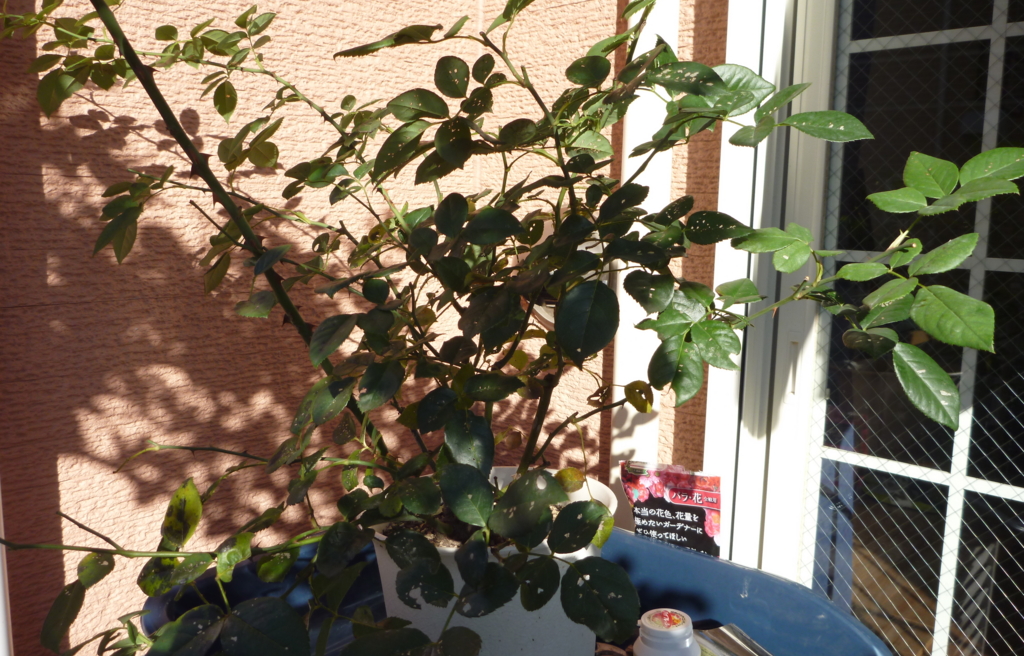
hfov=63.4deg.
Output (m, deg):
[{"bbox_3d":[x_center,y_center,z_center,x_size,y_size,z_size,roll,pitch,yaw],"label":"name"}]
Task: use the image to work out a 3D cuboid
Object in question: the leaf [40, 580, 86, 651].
[{"bbox_3d":[-0.430,0.277,0.799,0.025,0.068,0.012,19,-18,-27],"label":"leaf"}]

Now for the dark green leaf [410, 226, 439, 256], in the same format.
[{"bbox_3d":[-0.081,-0.081,0.770,0.025,0.026,0.006,-32,0,-13],"label":"dark green leaf"}]

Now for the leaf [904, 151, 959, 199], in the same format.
[{"bbox_3d":[0.345,-0.126,0.682,0.041,0.012,0.057,-16,52,3],"label":"leaf"}]

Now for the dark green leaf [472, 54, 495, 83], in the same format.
[{"bbox_3d":[-0.026,-0.238,0.760,0.018,0.025,0.005,14,-6,4],"label":"dark green leaf"}]

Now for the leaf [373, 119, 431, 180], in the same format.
[{"bbox_3d":[-0.099,-0.160,0.740,0.012,0.072,0.038,48,-7,-30],"label":"leaf"}]

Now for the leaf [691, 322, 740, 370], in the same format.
[{"bbox_3d":[0.190,0.016,0.775,0.047,0.011,0.059,-33,68,-25],"label":"leaf"}]

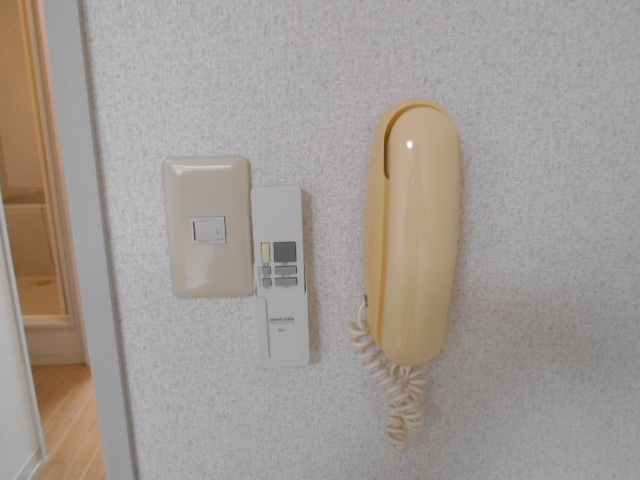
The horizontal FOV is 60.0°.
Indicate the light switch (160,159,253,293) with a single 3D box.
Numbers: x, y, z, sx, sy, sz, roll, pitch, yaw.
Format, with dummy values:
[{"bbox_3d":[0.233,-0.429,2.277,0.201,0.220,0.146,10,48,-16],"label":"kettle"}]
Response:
[{"bbox_3d":[-0.090,-0.007,0.452,0.070,0.120,0.010,-1,19,-2],"label":"light switch"}]

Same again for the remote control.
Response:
[{"bbox_3d":[-0.032,0.032,0.461,0.043,0.161,0.023,-2,19,-2],"label":"remote control"}]

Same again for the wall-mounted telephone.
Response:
[{"bbox_3d":[0.067,0.053,0.450,0.079,0.324,0.066,0,19,-3],"label":"wall-mounted telephone"}]

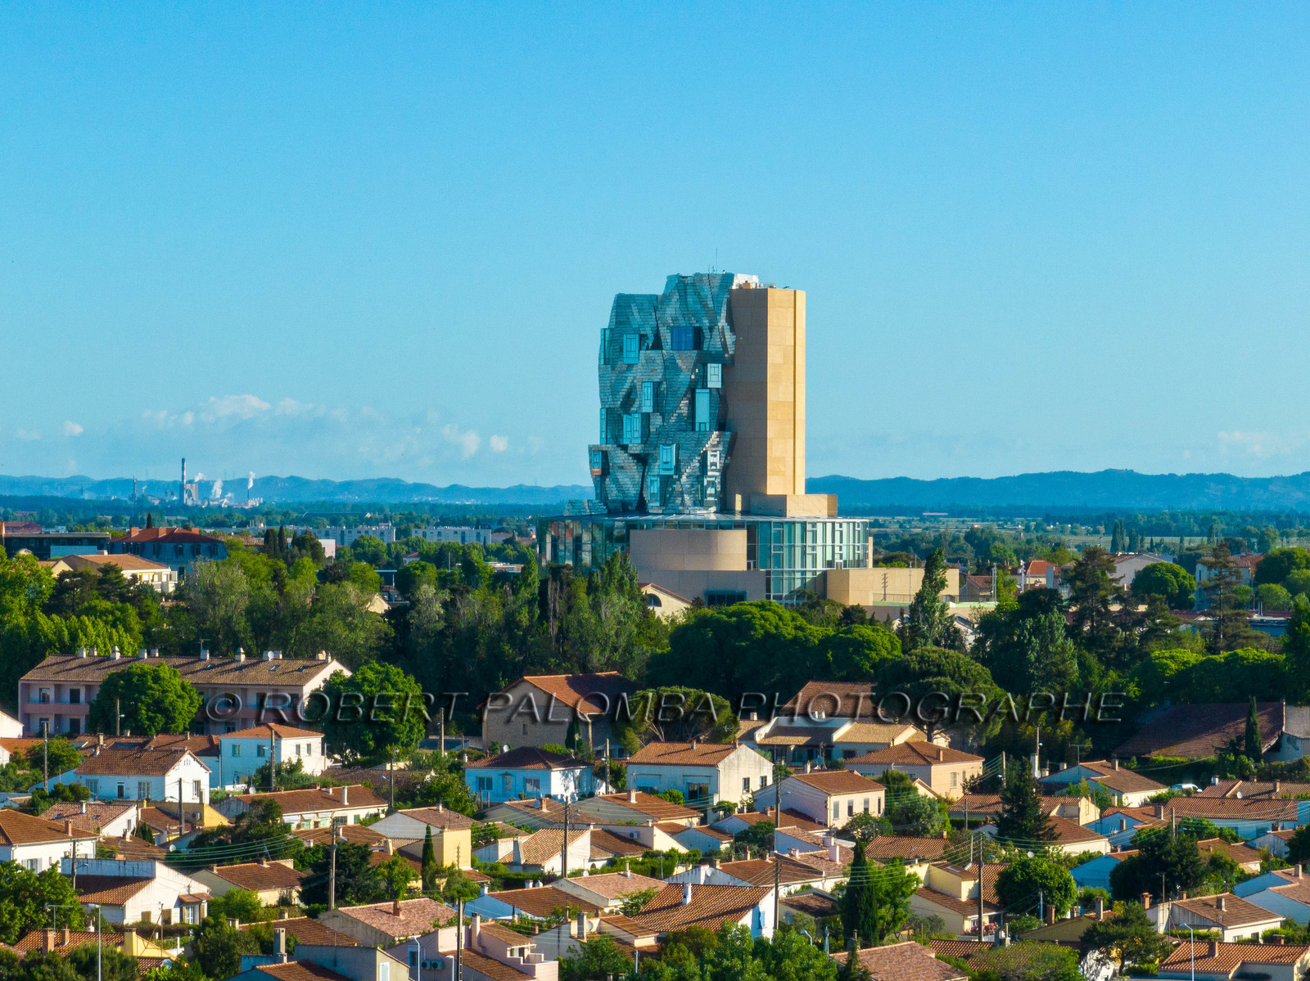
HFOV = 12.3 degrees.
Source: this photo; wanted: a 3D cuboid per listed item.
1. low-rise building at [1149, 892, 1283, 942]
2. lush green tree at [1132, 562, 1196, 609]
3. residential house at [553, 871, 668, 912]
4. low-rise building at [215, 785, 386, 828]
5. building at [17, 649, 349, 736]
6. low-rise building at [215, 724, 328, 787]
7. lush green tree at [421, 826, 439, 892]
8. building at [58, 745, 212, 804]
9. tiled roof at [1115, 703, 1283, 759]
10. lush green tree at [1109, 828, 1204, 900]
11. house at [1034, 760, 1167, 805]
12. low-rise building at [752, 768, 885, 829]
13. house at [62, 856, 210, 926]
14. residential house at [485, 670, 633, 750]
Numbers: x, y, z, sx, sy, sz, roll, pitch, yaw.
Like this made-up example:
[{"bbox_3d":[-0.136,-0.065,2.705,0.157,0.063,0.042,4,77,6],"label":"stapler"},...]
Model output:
[{"bbox_3d":[37.630,30.125,419.002,8.000,4.200,9.700,0,0,24],"label":"low-rise building"},{"bbox_3d":[83.508,16.664,1000.004,10.600,9.800,10.000,0,0,0],"label":"lush green tree"},{"bbox_3d":[-3.853,28.710,423.267,7.000,4.000,10.500,0,0,27],"label":"residential house"},{"bbox_3d":[-32.231,29.281,552.002,6.500,4.200,20.000,0,0,30],"label":"low-rise building"},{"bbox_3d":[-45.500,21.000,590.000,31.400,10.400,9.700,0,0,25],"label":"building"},{"bbox_3d":[-38.721,26.941,617.003,7.800,6.600,7.800,0,0,33],"label":"low-rise building"},{"bbox_3d":[-17.965,29.489,486.002,1.300,5.400,1.300,0,0,0],"label":"lush green tree"},{"bbox_3d":[-51.880,28.980,620.420,10.800,5.200,8.700,0,0,29],"label":"building"},{"bbox_3d":[54.100,23.300,592.000,16.000,4.600,12.000,0,0,15],"label":"tiled roof"},{"bbox_3d":[38.815,29.086,470.002,7.400,6.200,6.500,0,0,0],"label":"lush green tree"},{"bbox_3d":[41.440,28.286,574.033,10.400,5.000,10.400,0,0,28],"label":"house"},{"bbox_3d":[15.032,28.405,561.923,7.800,4.750,11.600,0,0,26],"label":"low-rise building"},{"bbox_3d":[-38.780,29.570,445.700,8.000,4.900,10.800,0,0,32],"label":"house"},{"bbox_3d":[-7.900,22.800,620.000,13.500,7.700,16.200,0,0,35],"label":"residential house"}]

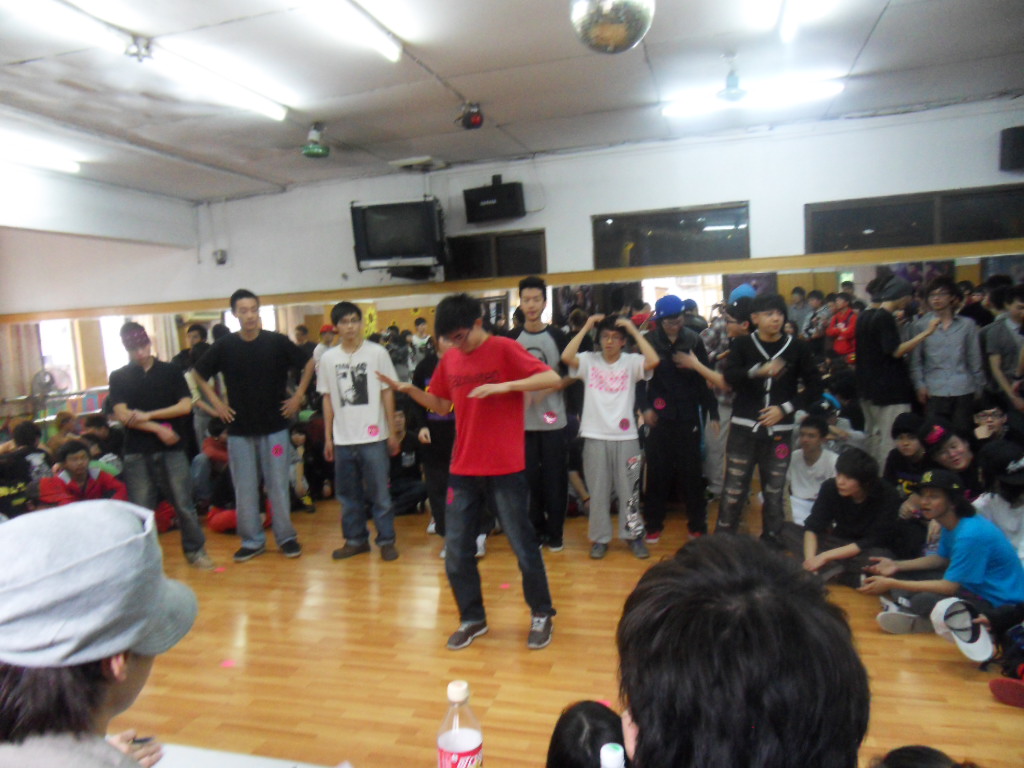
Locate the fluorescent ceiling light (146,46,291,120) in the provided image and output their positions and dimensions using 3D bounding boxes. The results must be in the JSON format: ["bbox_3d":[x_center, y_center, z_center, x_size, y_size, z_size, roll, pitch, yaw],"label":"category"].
[{"bbox_3d":[-1.661,-1.720,4.141,0.100,0.080,1.220,-2,5,15],"label":"fluorescent ceiling light"}]

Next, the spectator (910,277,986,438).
[{"bbox_3d":[2.970,0.112,4.820,0.520,1.690,0.320,0,6,36],"label":"spectator"}]

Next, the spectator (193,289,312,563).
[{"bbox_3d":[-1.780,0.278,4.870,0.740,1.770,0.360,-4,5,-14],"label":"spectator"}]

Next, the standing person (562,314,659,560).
[{"bbox_3d":[0.666,0.362,4.800,0.600,1.600,0.360,-2,5,7],"label":"standing person"}]

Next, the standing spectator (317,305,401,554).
[{"bbox_3d":[-1.048,0.320,4.880,0.510,1.730,0.340,-4,5,-6],"label":"standing spectator"}]

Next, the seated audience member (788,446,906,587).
[{"bbox_3d":[1.851,0.699,3.930,0.660,0.770,0.660,-7,6,-41],"label":"seated audience member"}]

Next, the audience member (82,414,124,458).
[{"bbox_3d":[-4.095,0.758,7.100,0.520,0.820,0.650,-6,5,-30],"label":"audience member"}]

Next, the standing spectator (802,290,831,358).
[{"bbox_3d":[3.626,-0.217,8.400,0.500,1.720,0.340,1,6,38],"label":"standing spectator"}]

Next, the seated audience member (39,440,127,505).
[{"bbox_3d":[-3.522,0.859,5.850,0.630,0.760,0.700,-5,5,-23],"label":"seated audience member"}]

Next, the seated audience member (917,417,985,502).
[{"bbox_3d":[2.550,0.611,4.100,0.520,0.850,0.600,1,6,40],"label":"seated audience member"}]

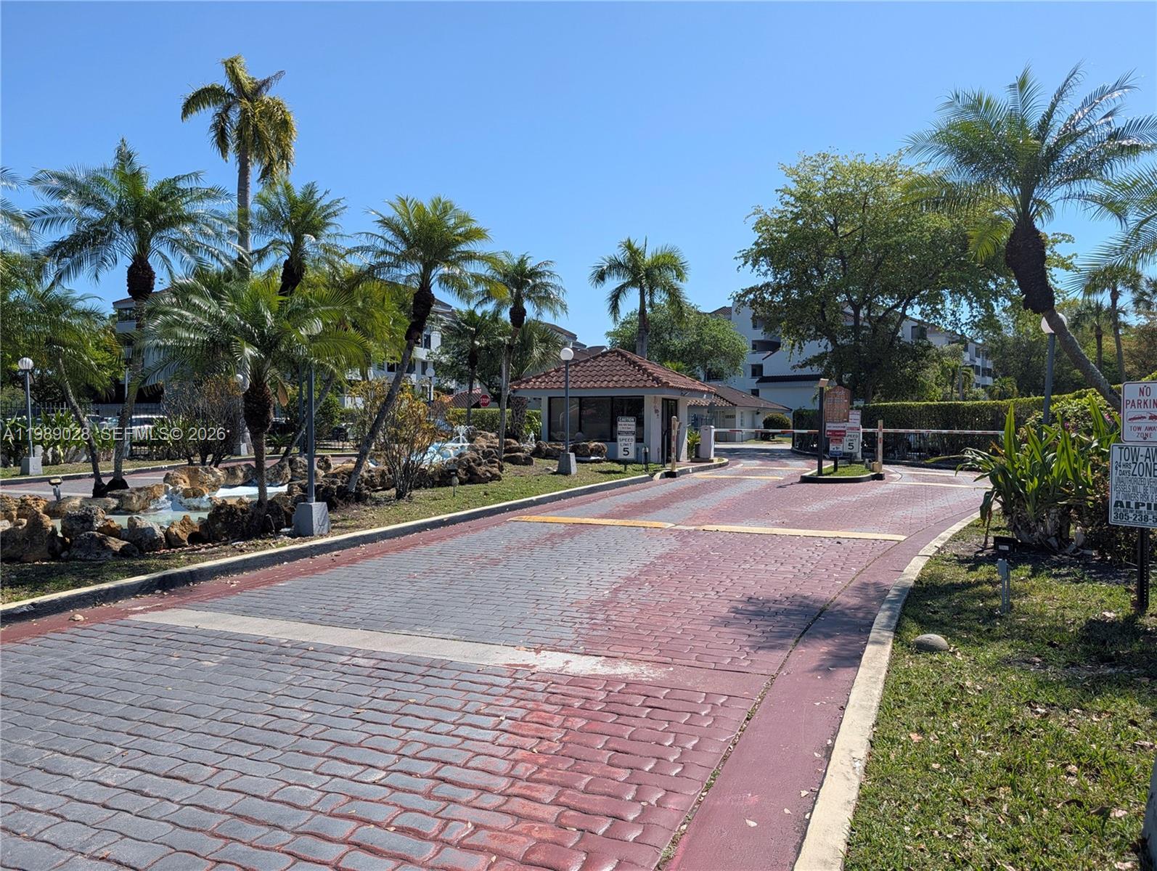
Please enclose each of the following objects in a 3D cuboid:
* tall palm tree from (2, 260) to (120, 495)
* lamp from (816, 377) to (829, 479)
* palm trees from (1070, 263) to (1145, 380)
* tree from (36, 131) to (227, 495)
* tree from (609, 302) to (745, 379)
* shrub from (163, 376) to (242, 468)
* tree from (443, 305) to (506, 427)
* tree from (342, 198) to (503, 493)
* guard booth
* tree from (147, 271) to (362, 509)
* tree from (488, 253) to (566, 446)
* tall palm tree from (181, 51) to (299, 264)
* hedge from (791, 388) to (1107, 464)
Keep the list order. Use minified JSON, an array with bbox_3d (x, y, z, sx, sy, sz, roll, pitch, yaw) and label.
[{"bbox_3d":[-9.612,-1.064,14.900,2.300,4.391,2.300,0,2,0],"label":"tall palm tree"},{"bbox_3d":[5.892,-0.207,19.400,0.250,2.400,0.220,-2,2,-45],"label":"lamp"},{"bbox_3d":[27.100,-4.100,41.000,3.500,8.900,3.400,1,2,33],"label":"palm trees"},{"bbox_3d":[-8.842,-2.373,15.800,3.900,6.931,3.700,0,2,0],"label":"tree"},{"bbox_3d":[5.795,-3.923,47.899,8.500,8.074,8.000,0,2,0],"label":"tree"},{"bbox_3d":[-9.674,-0.324,20.600,2.000,2.387,1.900,0,2,0],"label":"shrub"},{"bbox_3d":[-4.580,-2.544,34.936,2.700,6.048,2.700,0,2,0],"label":"tree"},{"bbox_3d":[-2.905,-1.656,14.800,2.850,5.527,2.700,0,2,0],"label":"tree"},{"bbox_3d":[1.380,-1.144,27.600,5.400,3.765,5.400,1,2,25],"label":"guard booth"},{"bbox_3d":[-4.788,-0.673,11.985,3.200,3.578,3.100,0,2,0],"label":"tree"},{"bbox_3d":[-1.503,-2.171,22.442,2.400,5.903,2.400,0,2,0],"label":"tree"},{"bbox_3d":[-12.382,-6.636,29.302,4.200,14.688,4.200,0,2,0],"label":"tall palm tree"},{"bbox_3d":[11.350,-0.249,26.506,1.200,2.000,15.000,0,2,-12],"label":"hedge"}]

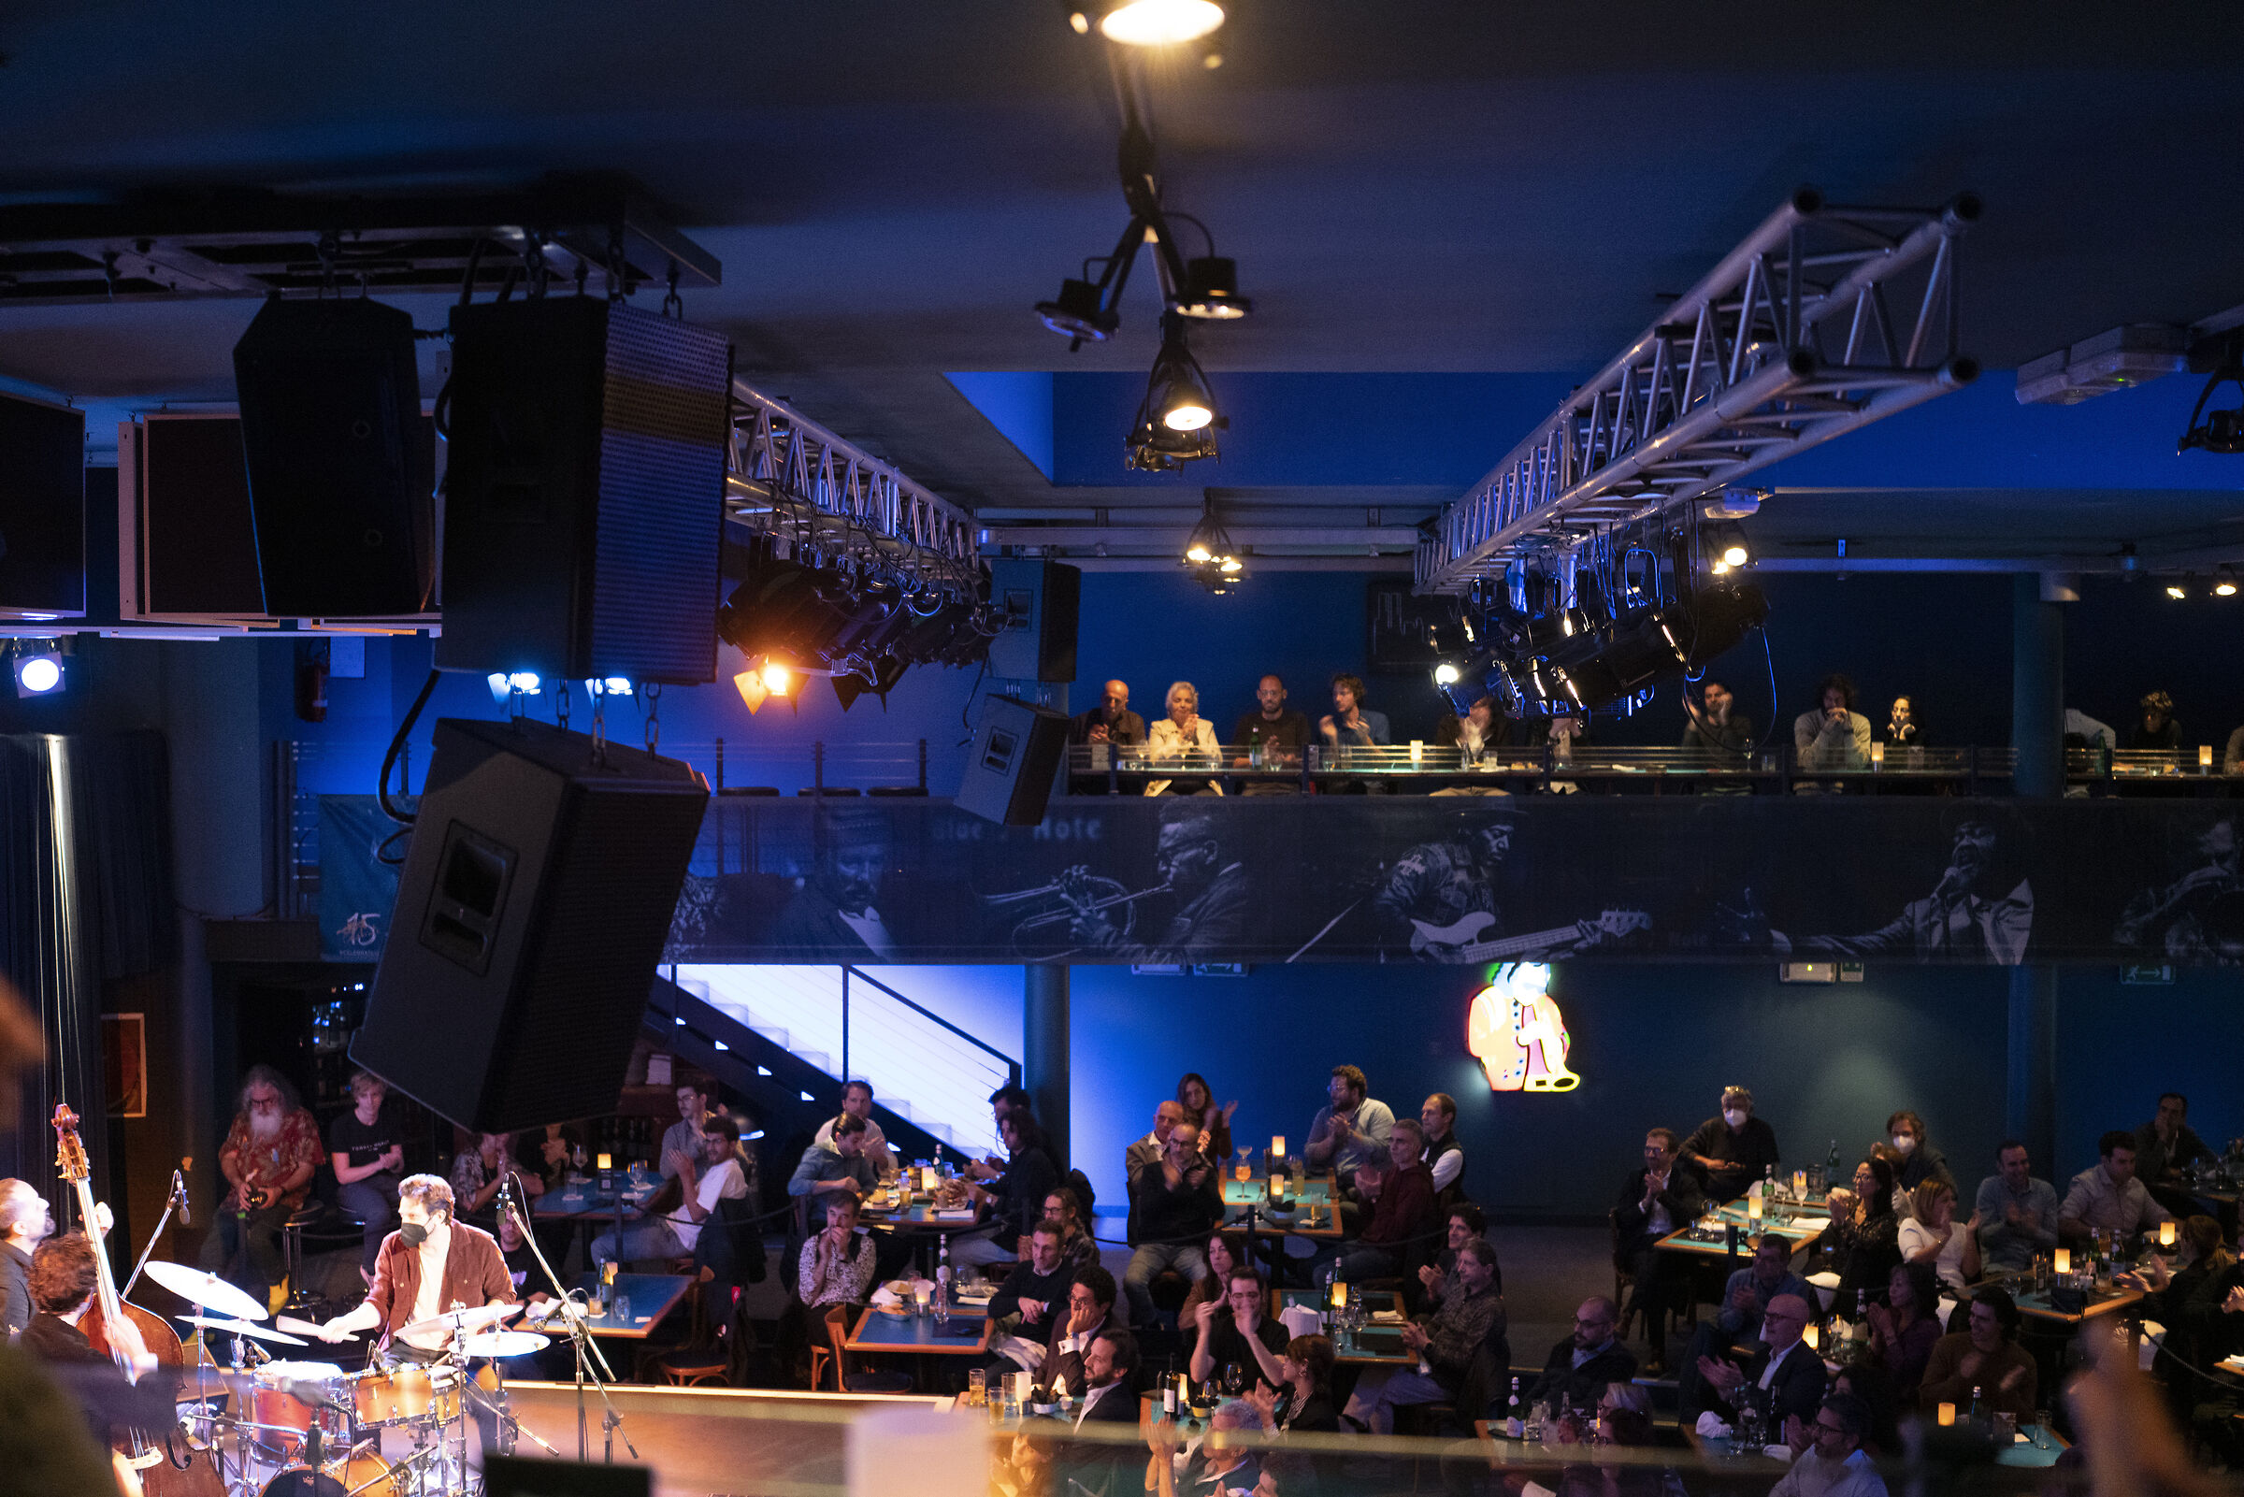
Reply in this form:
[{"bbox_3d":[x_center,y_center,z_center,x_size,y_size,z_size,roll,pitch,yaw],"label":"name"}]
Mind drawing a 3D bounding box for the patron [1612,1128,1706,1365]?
[{"bbox_3d":[2.997,2.790,14.000,0.560,1.280,0.800,1,2,27],"label":"patron"}]

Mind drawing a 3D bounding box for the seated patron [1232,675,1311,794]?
[{"bbox_3d":[0.884,0.224,14.800,0.520,1.310,0.750,0,2,2],"label":"seated patron"}]

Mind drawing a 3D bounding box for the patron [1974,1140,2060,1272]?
[{"bbox_3d":[4.809,2.790,13.400,0.520,1.310,0.800,0,2,12],"label":"patron"}]

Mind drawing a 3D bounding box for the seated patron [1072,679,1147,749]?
[{"bbox_3d":[-0.091,0.223,15.414,0.540,1.280,0.780,0,2,9],"label":"seated patron"}]

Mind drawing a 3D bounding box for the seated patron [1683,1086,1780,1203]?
[{"bbox_3d":[3.524,2.614,14.328,0.580,1.290,0.800,0,2,9],"label":"seated patron"}]

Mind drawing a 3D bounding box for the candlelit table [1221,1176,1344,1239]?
[{"bbox_3d":[0.931,3.076,14.829,0.730,0.750,1.420,0,1,3],"label":"candlelit table"}]

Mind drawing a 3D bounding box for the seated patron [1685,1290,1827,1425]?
[{"bbox_3d":[3.037,3.241,11.950,0.820,1.280,0.560,-2,2,-38],"label":"seated patron"}]

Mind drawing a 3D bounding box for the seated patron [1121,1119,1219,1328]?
[{"bbox_3d":[0.273,2.780,14.100,0.560,1.290,0.850,0,2,-3],"label":"seated patron"}]

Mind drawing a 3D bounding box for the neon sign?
[{"bbox_3d":[2.817,1.870,17.501,0.800,1.080,0.100,0,1,3],"label":"neon sign"}]

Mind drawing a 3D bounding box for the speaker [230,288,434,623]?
[{"bbox_3d":[-1.387,-0.515,4.400,0.290,0.480,0.320,0,25,-8],"label":"speaker"}]

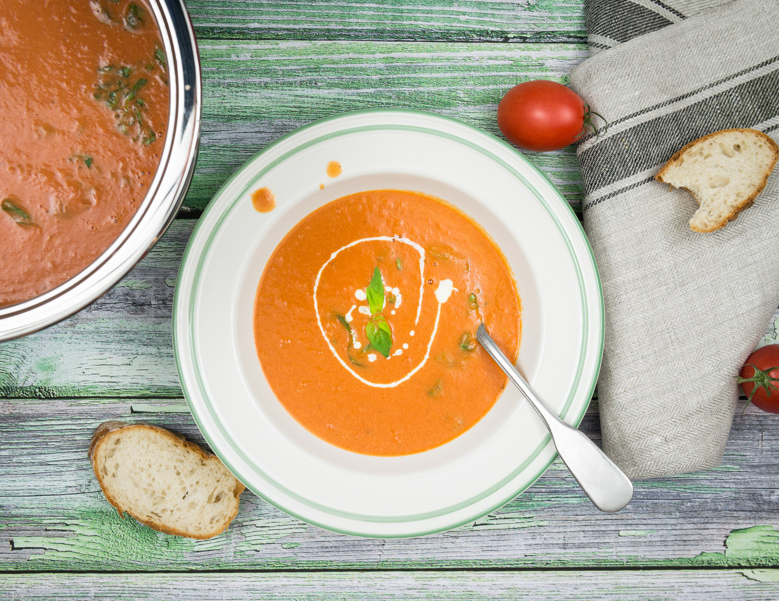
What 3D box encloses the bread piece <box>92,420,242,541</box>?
[{"bbox_3d":[-0.133,0.105,0.646,0.093,0.018,0.054,30,90,0],"label":"bread piece"}]

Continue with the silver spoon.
[{"bbox_3d":[0.070,0.039,0.626,0.042,0.025,0.194,-39,78,0],"label":"silver spoon"}]

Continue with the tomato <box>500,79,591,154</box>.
[{"bbox_3d":[0.089,-0.106,0.634,0.053,0.041,0.041,3,90,0],"label":"tomato"}]

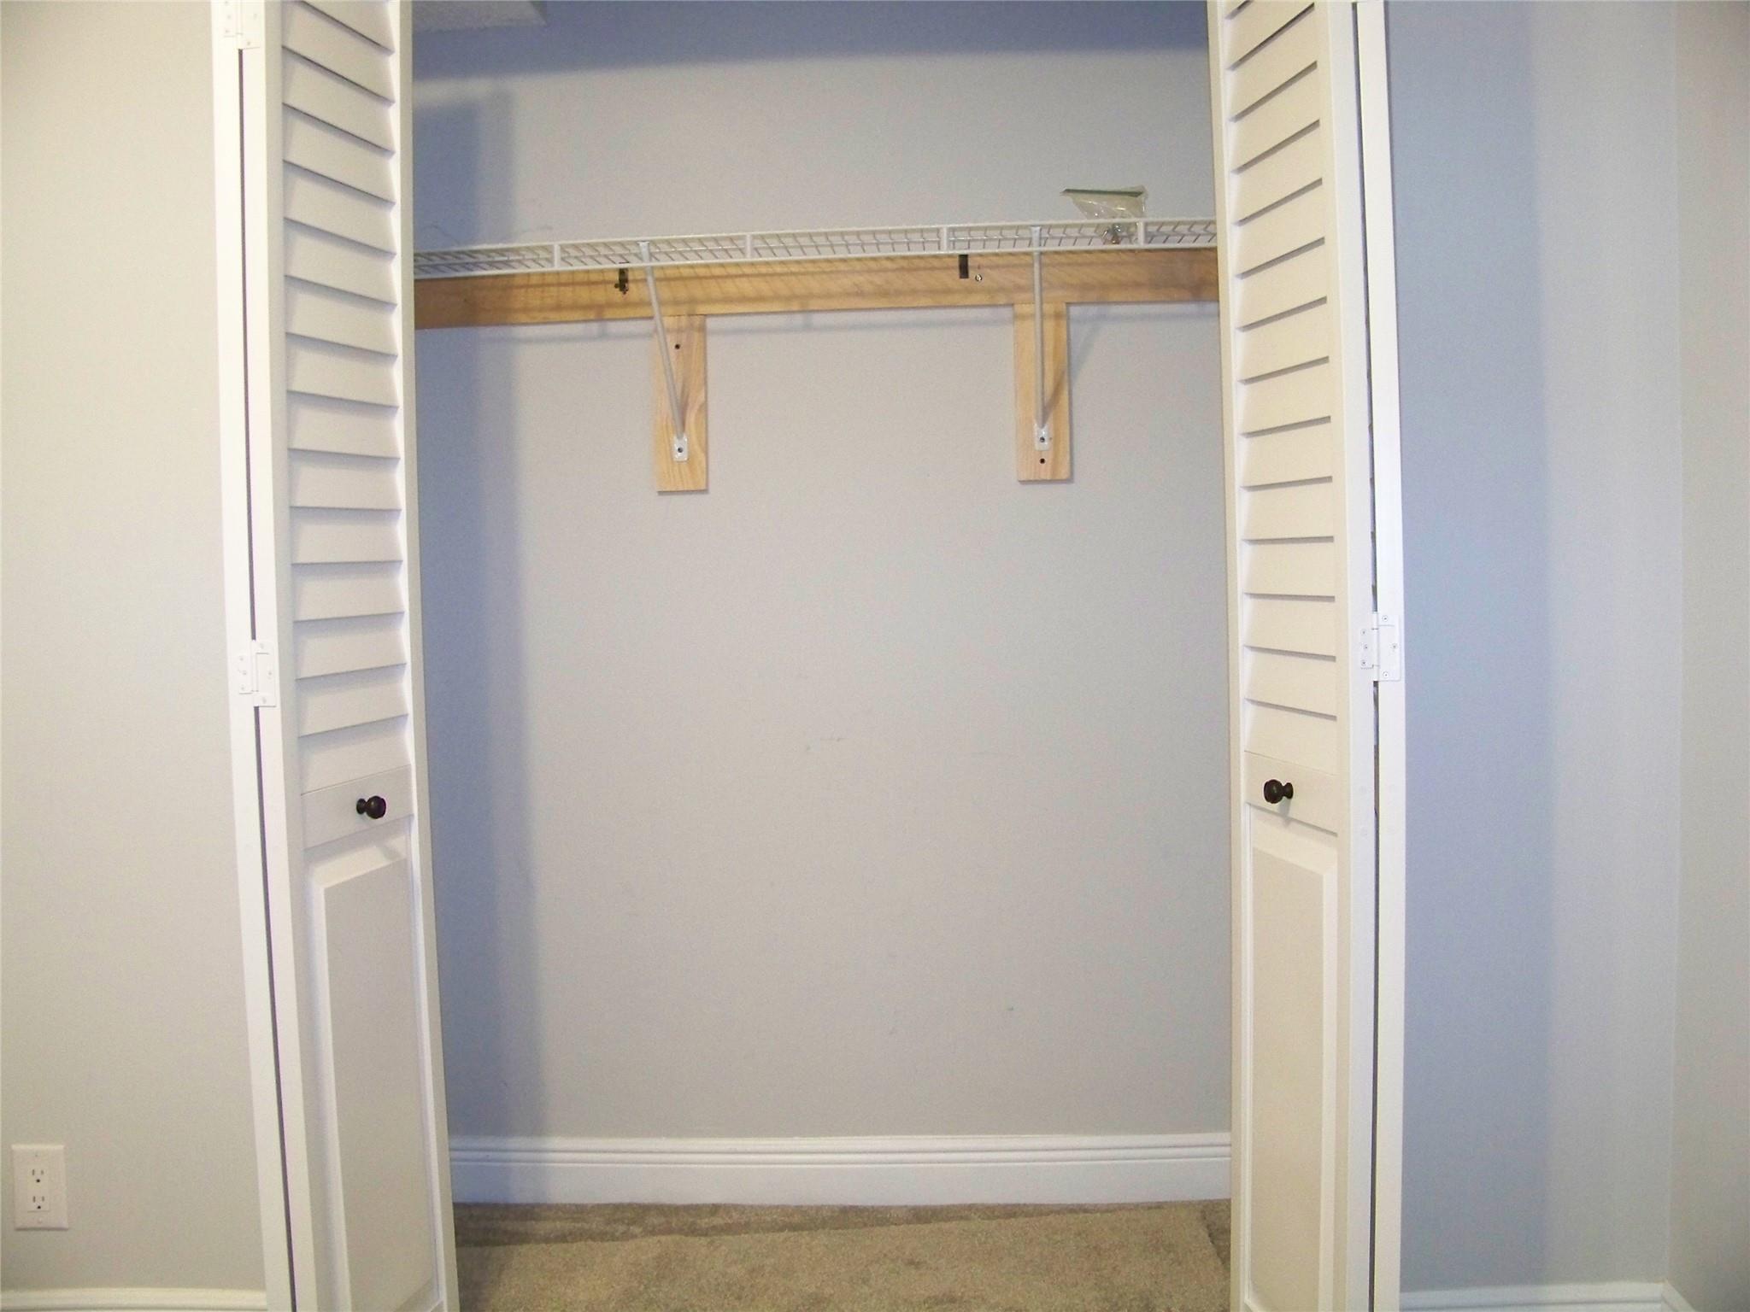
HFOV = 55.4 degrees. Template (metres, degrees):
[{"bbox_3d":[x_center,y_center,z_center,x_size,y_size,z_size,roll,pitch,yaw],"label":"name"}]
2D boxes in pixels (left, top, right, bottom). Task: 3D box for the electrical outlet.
[{"bbox_3d":[-1.164,0.742,2.326,0.077,0.121,0.008,-1,3,3],"label":"electrical outlet"}]

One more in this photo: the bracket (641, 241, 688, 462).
[{"bbox_3d":[-0.342,-0.483,2.702,0.028,0.318,0.270,-1,3,3],"label":"bracket"}]

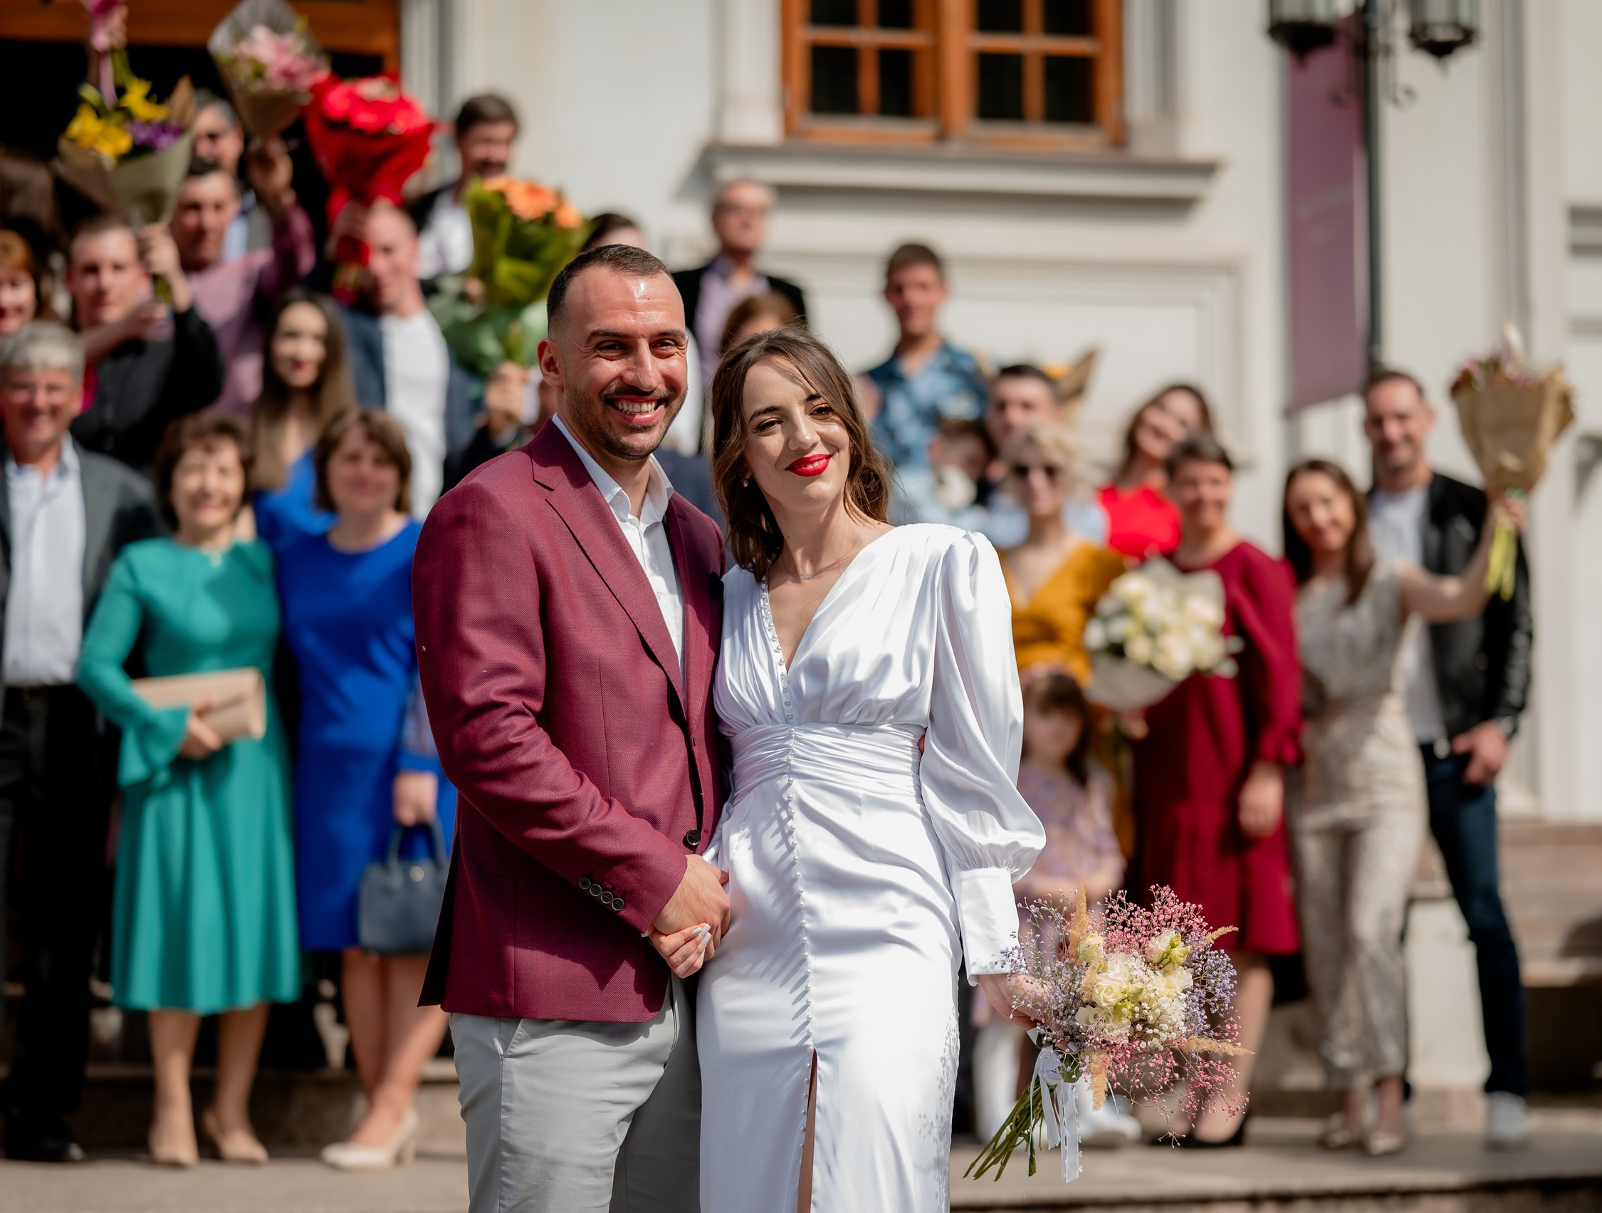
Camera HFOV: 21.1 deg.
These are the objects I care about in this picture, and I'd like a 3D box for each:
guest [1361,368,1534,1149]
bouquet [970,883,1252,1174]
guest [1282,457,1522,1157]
[{"bbox_3d":[1.484,0.343,9.950,0.470,1.794,0.380,-1,-2,18],"label":"guest"},{"bbox_3d":[0.333,0.453,4.620,0.260,0.350,0.250,26,22,-17],"label":"bouquet"},{"bbox_3d":[1.358,0.448,9.800,0.550,1.585,0.400,-1,-2,12],"label":"guest"}]

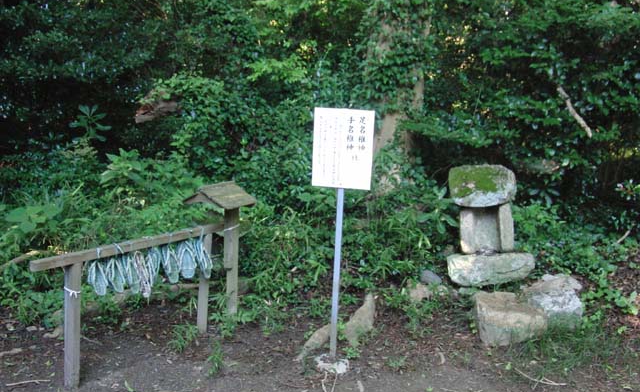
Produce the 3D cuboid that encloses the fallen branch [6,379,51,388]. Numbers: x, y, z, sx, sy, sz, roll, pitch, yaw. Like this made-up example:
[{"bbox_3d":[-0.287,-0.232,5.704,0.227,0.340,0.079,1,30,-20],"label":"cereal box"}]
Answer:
[{"bbox_3d":[-1.733,1.109,4.067,0.260,0.025,0.045,-1,8,-23],"label":"fallen branch"}]

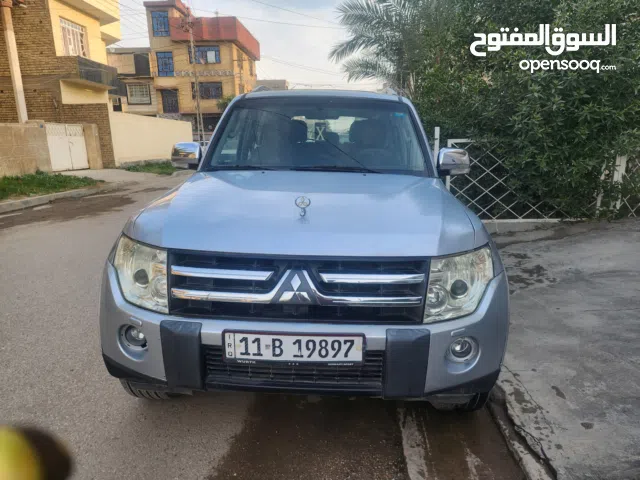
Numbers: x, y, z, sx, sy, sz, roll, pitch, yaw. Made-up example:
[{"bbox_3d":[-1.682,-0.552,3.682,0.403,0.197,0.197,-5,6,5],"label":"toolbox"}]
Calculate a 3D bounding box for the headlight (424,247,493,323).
[{"bbox_3d":[0.571,0.162,1.739,0.350,0.260,0.330,0,13,-5],"label":"headlight"}]

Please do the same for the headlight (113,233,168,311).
[{"bbox_3d":[-0.737,0.123,1.793,0.350,0.260,0.330,3,13,10],"label":"headlight"}]

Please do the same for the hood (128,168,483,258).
[{"bbox_3d":[-0.056,-0.187,2.195,1.600,0.260,1.350,2,12,2],"label":"hood"}]

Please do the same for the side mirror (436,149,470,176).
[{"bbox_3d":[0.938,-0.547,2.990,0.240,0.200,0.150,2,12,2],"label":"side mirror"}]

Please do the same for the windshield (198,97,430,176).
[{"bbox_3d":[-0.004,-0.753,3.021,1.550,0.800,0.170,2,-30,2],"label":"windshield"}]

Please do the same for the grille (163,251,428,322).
[{"bbox_3d":[-0.091,0.180,1.606,1.020,0.260,0.150,2,12,2],"label":"grille"}]

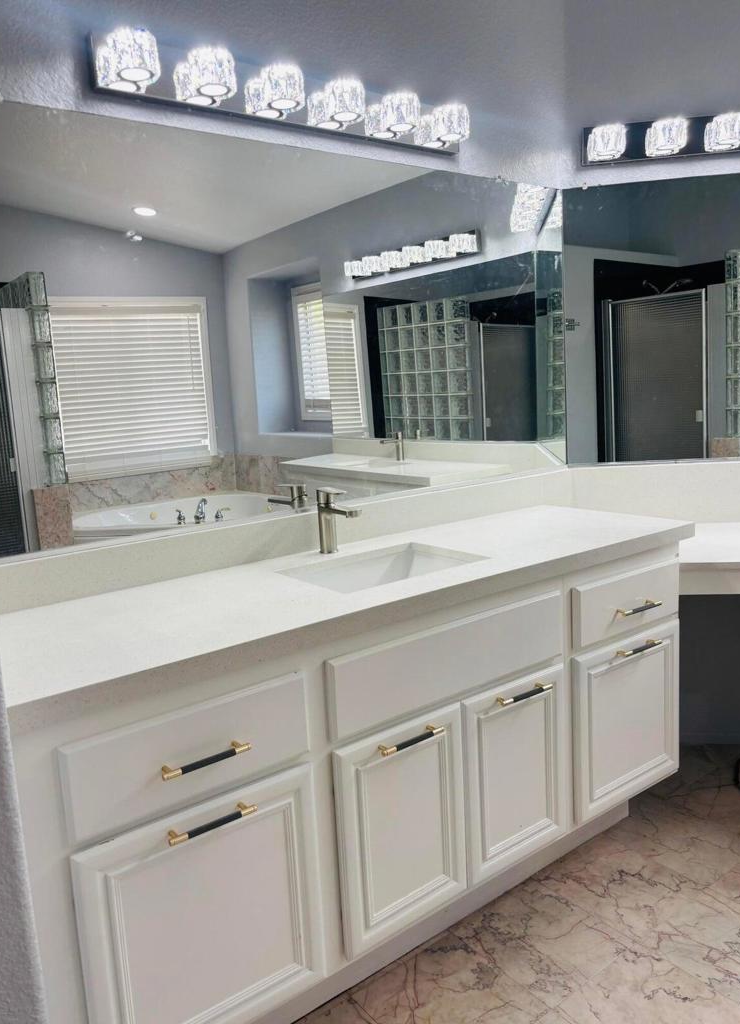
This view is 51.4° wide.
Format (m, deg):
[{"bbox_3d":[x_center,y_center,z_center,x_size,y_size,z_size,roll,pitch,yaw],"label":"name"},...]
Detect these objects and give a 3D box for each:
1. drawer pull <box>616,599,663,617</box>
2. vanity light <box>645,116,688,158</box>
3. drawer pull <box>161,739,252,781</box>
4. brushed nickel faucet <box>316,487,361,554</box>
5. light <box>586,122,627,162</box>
[{"bbox_3d":[0.701,0.248,2.001,0.156,0.012,0.038,-10,11,-36],"label":"drawer pull"},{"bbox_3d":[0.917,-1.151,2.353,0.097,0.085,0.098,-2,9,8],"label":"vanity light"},{"bbox_3d":[-0.275,0.412,1.289,0.156,0.012,0.038,-10,11,-36],"label":"drawer pull"},{"bbox_3d":[-0.079,0.026,1.960,0.050,0.167,0.155,-10,11,-36],"label":"brushed nickel faucet"},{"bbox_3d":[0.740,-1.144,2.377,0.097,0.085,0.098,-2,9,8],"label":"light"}]

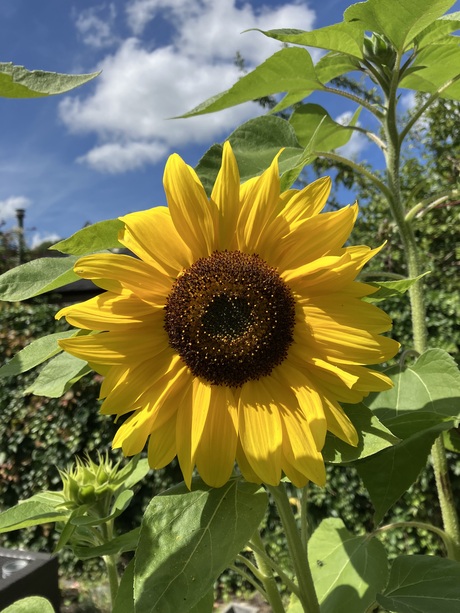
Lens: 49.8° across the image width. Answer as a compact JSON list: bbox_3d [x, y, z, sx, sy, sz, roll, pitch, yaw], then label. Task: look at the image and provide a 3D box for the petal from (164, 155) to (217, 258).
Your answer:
[{"bbox_3d":[-0.034,-0.085,0.420,0.033,0.090,0.020,-15,0,0],"label":"petal"}]

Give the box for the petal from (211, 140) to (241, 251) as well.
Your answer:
[{"bbox_3d":[-0.004,-0.094,0.420,0.026,0.092,0.018,1,0,0],"label":"petal"}]

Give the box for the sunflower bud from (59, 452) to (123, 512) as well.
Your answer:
[{"bbox_3d":[-0.155,0.195,0.550,0.071,0.066,0.070,-2,-3,0],"label":"sunflower bud"}]

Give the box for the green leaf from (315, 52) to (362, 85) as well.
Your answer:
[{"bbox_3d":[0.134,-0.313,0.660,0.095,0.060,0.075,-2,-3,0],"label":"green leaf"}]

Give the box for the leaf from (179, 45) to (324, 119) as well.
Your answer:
[{"bbox_3d":[0.025,-0.271,0.600,0.170,0.080,0.100,-1,-4,-14],"label":"leaf"}]

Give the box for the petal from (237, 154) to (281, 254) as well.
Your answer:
[{"bbox_3d":[0.026,-0.089,0.420,0.028,0.090,0.020,17,0,0],"label":"petal"}]

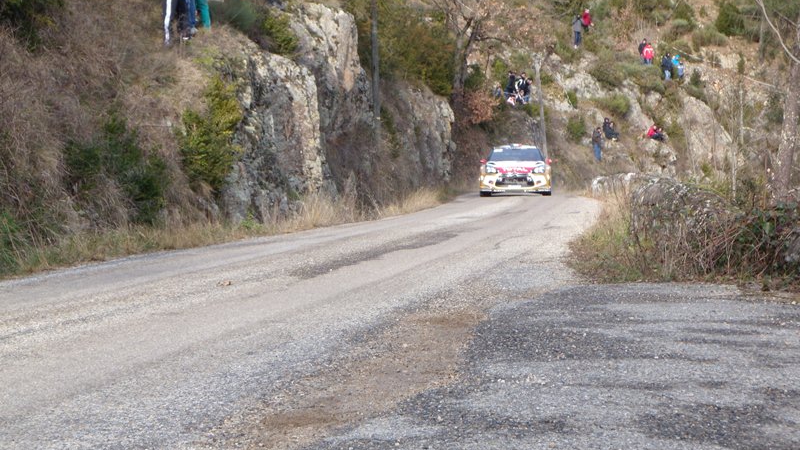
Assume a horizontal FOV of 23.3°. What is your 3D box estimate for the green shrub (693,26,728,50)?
[{"bbox_3d":[17.274,-10.431,108.000,1.950,1.300,1.600,-1,2,0],"label":"green shrub"}]

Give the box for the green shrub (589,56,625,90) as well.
[{"bbox_3d":[10.318,-7.570,97.000,1.800,1.550,1.600,0,2,0],"label":"green shrub"}]

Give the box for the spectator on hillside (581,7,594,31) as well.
[{"bbox_3d":[9.465,-10.071,98.000,0.520,1.680,0.400,-1,2,-17],"label":"spectator on hillside"}]

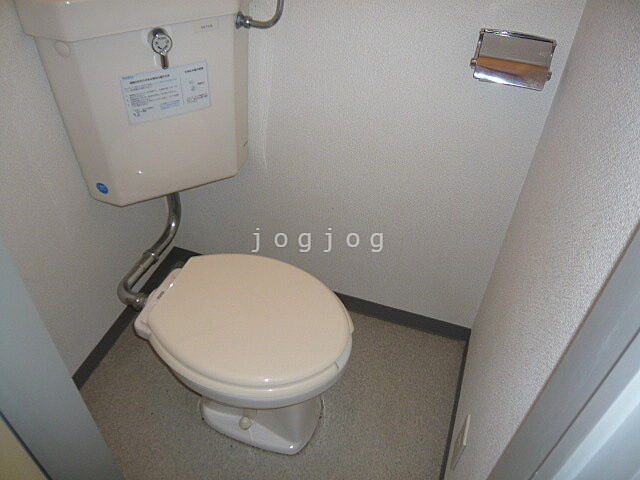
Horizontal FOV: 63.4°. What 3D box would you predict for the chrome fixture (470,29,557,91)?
[{"bbox_3d":[0.374,-0.348,1.003,0.148,0.077,0.075,14,44,13],"label":"chrome fixture"}]

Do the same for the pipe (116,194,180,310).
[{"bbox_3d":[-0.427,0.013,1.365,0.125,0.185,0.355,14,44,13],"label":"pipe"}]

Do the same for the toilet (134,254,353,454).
[{"bbox_3d":[-0.175,0.307,1.294,0.500,0.397,0.377,14,44,13],"label":"toilet"}]

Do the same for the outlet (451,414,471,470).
[{"bbox_3d":[0.307,0.441,1.130,0.011,0.128,0.073,14,44,13],"label":"outlet"}]

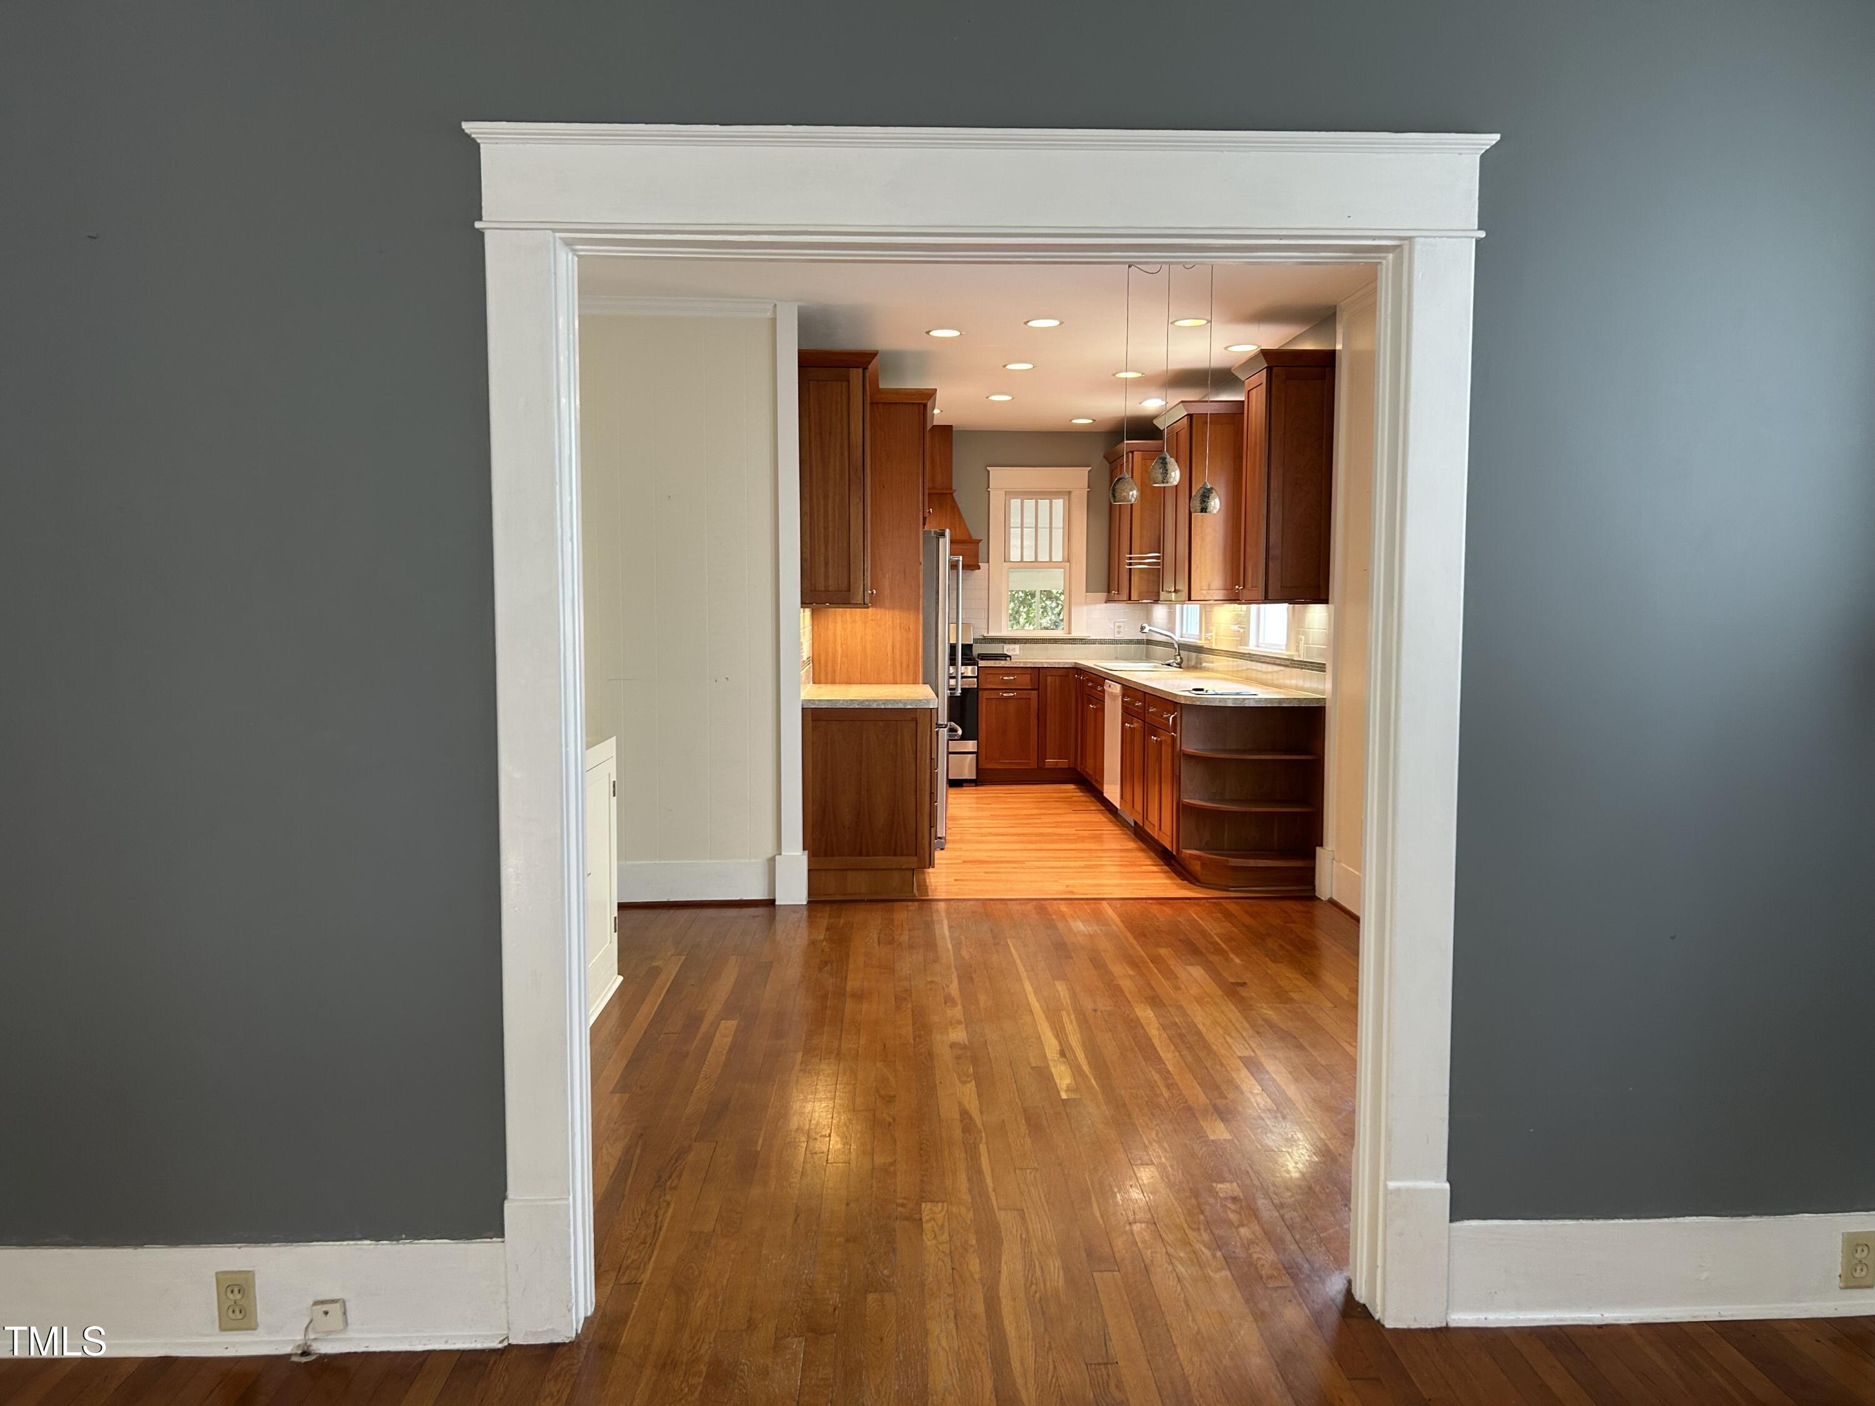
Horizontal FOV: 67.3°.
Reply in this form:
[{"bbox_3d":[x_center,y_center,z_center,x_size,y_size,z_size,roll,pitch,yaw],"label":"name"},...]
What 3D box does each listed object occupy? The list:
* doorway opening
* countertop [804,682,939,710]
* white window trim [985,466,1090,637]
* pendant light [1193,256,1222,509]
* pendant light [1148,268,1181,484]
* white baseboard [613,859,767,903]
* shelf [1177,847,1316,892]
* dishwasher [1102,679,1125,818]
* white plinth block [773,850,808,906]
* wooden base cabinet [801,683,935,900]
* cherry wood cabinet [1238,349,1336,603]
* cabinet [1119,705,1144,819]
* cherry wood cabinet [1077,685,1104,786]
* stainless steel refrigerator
[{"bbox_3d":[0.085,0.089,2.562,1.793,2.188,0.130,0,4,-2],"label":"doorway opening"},{"bbox_3d":[-0.335,-0.036,7.019,0.630,0.040,1.180,0,4,-2],"label":"countertop"},{"bbox_3d":[0.796,-1.173,11.048,0.830,1.340,0.080,0,4,-2],"label":"white window trim"},{"bbox_3d":[1.027,-1.210,5.315,0.115,0.993,0.115,0,4,-2],"label":"pendant light"},{"bbox_3d":[0.833,-1.236,5.076,0.115,0.908,0.115,0,4,-2],"label":"pendant light"},{"bbox_3d":[-1.146,0.819,6.469,0.780,0.195,0.025,0,4,-2],"label":"white baseboard"},{"bbox_3d":[1.480,0.808,6.794,0.600,0.140,0.330,0,4,-2],"label":"shelf"},{"bbox_3d":[1.408,0.279,9.025,0.610,0.810,0.610,0,4,-2],"label":"dishwasher"},{"bbox_3d":[-0.654,0.794,6.347,0.140,0.230,0.060,0,4,-2],"label":"white plinth block"},{"bbox_3d":[-0.340,0.405,7.153,0.639,0.920,1.120,0,4,-2],"label":"wooden base cabinet"},{"bbox_3d":[1.631,-1.046,6.649,0.360,1.142,0.500,0,4,-2],"label":"cherry wood cabinet"},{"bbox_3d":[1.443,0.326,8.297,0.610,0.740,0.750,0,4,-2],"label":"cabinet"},{"bbox_3d":[1.346,0.241,9.467,0.620,0.860,1.150,0,4,-2],"label":"cherry wood cabinet"},{"bbox_3d":[-0.262,-0.090,8.080,0.770,1.770,0.900,0,4,-2],"label":"stainless steel refrigerator"}]

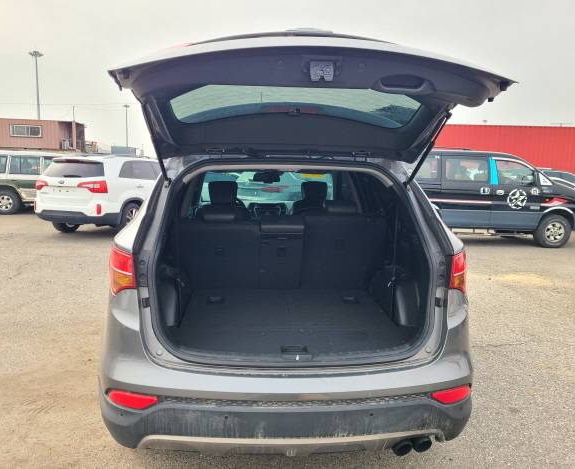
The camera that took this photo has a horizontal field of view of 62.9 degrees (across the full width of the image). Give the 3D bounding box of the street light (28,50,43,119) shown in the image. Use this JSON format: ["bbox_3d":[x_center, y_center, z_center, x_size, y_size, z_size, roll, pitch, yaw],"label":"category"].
[{"bbox_3d":[-51.071,-25.432,96.726,2.800,23.696,2.800,0,8,-5],"label":"street light"}]

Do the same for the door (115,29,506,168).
[{"bbox_3d":[0.060,-0.582,2.120,1.500,0.360,1.220,0,-5,-5],"label":"door"}]

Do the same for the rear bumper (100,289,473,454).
[{"bbox_3d":[0.036,0.660,2.359,1.840,0.680,0.500,0,8,-5],"label":"rear bumper"}]

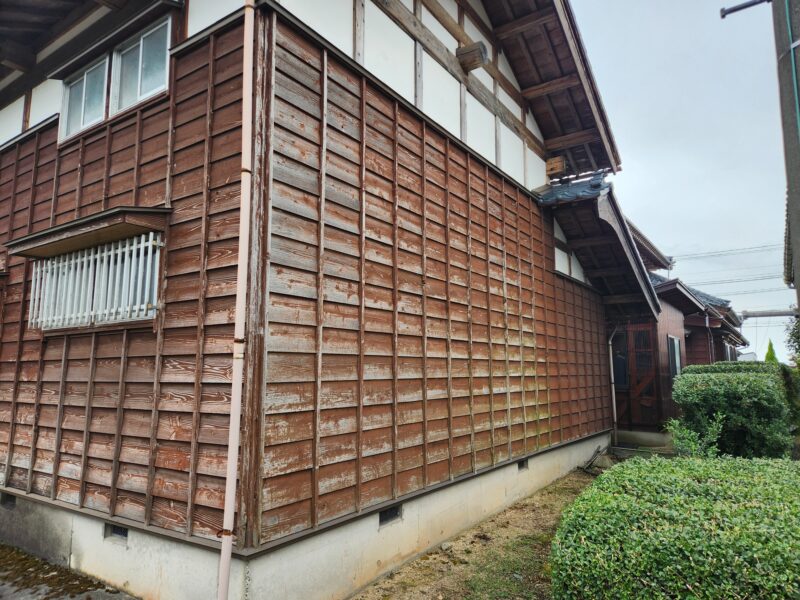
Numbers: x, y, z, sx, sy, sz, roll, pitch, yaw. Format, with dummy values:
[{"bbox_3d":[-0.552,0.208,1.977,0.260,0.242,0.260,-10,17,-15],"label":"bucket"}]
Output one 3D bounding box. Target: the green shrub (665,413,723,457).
[{"bbox_3d":[4.519,2.166,8.202,0.690,0.840,0.700,-5,-9,34],"label":"green shrub"}]

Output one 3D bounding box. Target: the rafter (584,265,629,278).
[{"bbox_3d":[3.616,-0.459,9.206,0.720,0.110,0.120,-5,-9,34],"label":"rafter"}]

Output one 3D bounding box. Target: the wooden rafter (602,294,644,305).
[{"bbox_3d":[4.161,-0.010,9.918,0.760,0.120,0.120,-5,-9,34],"label":"wooden rafter"}]

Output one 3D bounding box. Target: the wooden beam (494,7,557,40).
[{"bbox_3d":[1.559,-3.423,6.591,0.780,0.108,0.110,-5,-9,34],"label":"wooden beam"}]

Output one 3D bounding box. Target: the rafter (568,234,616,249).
[{"bbox_3d":[3.087,-0.916,8.483,0.720,0.110,0.120,-5,-9,34],"label":"rafter"}]

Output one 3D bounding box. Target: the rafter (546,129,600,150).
[{"bbox_3d":[2.518,-2.352,7.788,0.760,0.110,0.120,-5,-9,34],"label":"rafter"}]

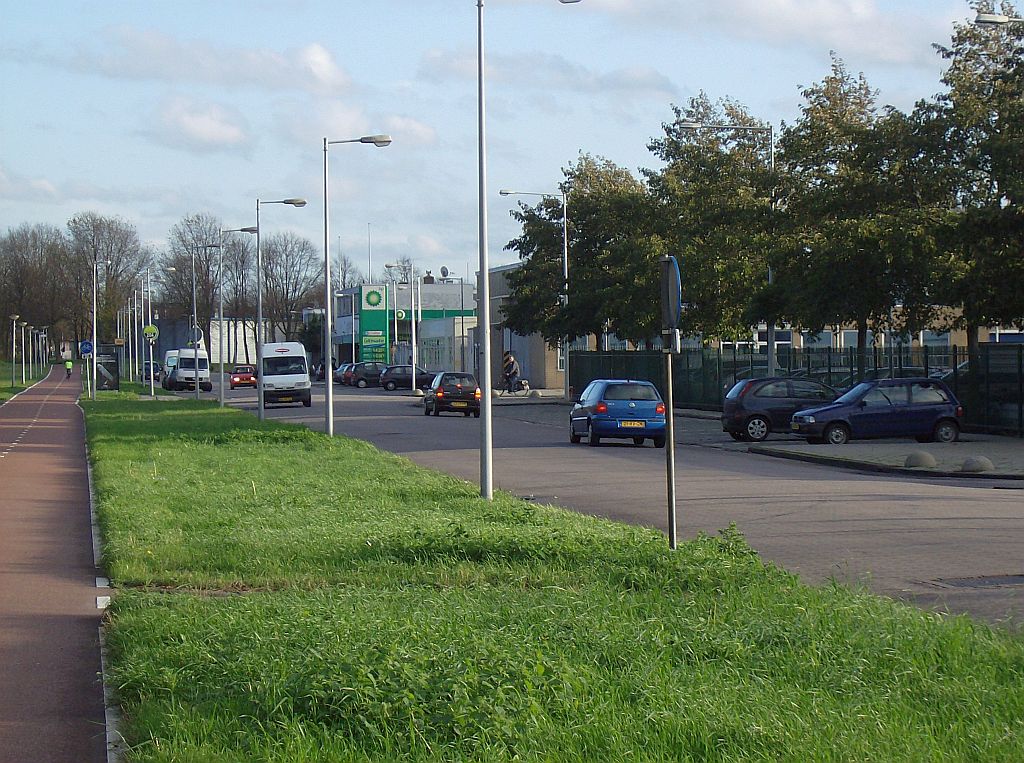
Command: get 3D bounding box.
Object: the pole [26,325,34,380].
[{"bbox_3d":[-36.708,-2.188,243.000,0.550,4.150,0.550,-1,0,-8],"label":"pole"}]

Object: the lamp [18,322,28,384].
[{"bbox_3d":[-38.729,-2.237,252.977,0.600,4.950,0.600,-1,1,-7],"label":"lamp"}]

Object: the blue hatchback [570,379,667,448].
[{"bbox_3d":[2.325,0.695,70.193,1.640,1.420,3.740,-1,1,-8],"label":"blue hatchback"}]

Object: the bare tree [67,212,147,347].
[{"bbox_3d":[-47.071,-10.563,370.000,9.500,18.000,9.500,-1,0,0],"label":"bare tree"}]

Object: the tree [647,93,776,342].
[{"bbox_3d":[6.885,-4.521,110.000,5.000,10.900,5.000,-1,0,0],"label":"tree"}]

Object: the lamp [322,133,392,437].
[{"bbox_3d":[-3.575,-2.229,74.000,1.600,7.050,0.300,-1,0,-8],"label":"lamp"}]

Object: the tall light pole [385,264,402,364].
[{"bbox_3d":[-7.899,-3.472,203.933,1.250,6.700,0.280,-1,1,-8],"label":"tall light pole"}]

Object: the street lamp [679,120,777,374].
[{"bbox_3d":[6.153,-3.230,90.782,2.750,8.400,0.300,-1,1,-8],"label":"street lamp"}]

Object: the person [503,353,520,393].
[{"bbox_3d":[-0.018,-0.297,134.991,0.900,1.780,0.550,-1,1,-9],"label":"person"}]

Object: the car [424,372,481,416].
[{"bbox_3d":[-1.964,0.430,103.800,1.630,1.420,3.750,-1,0,-7],"label":"car"}]

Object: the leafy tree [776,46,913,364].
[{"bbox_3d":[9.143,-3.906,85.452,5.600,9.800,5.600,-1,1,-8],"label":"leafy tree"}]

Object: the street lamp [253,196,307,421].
[{"bbox_3d":[-7.432,-2.314,102.966,1.600,7.150,0.350,-1,1,-7],"label":"street lamp"}]

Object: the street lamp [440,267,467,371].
[{"bbox_3d":[-3.722,-3.335,199.877,1.500,6.700,0.280,-1,1,-8],"label":"street lamp"}]

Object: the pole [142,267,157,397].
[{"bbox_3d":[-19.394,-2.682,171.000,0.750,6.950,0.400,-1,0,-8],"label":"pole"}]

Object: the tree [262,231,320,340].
[{"bbox_3d":[-24.904,-9.374,360.000,7.000,15.300,7.000,-1,0,0],"label":"tree"}]

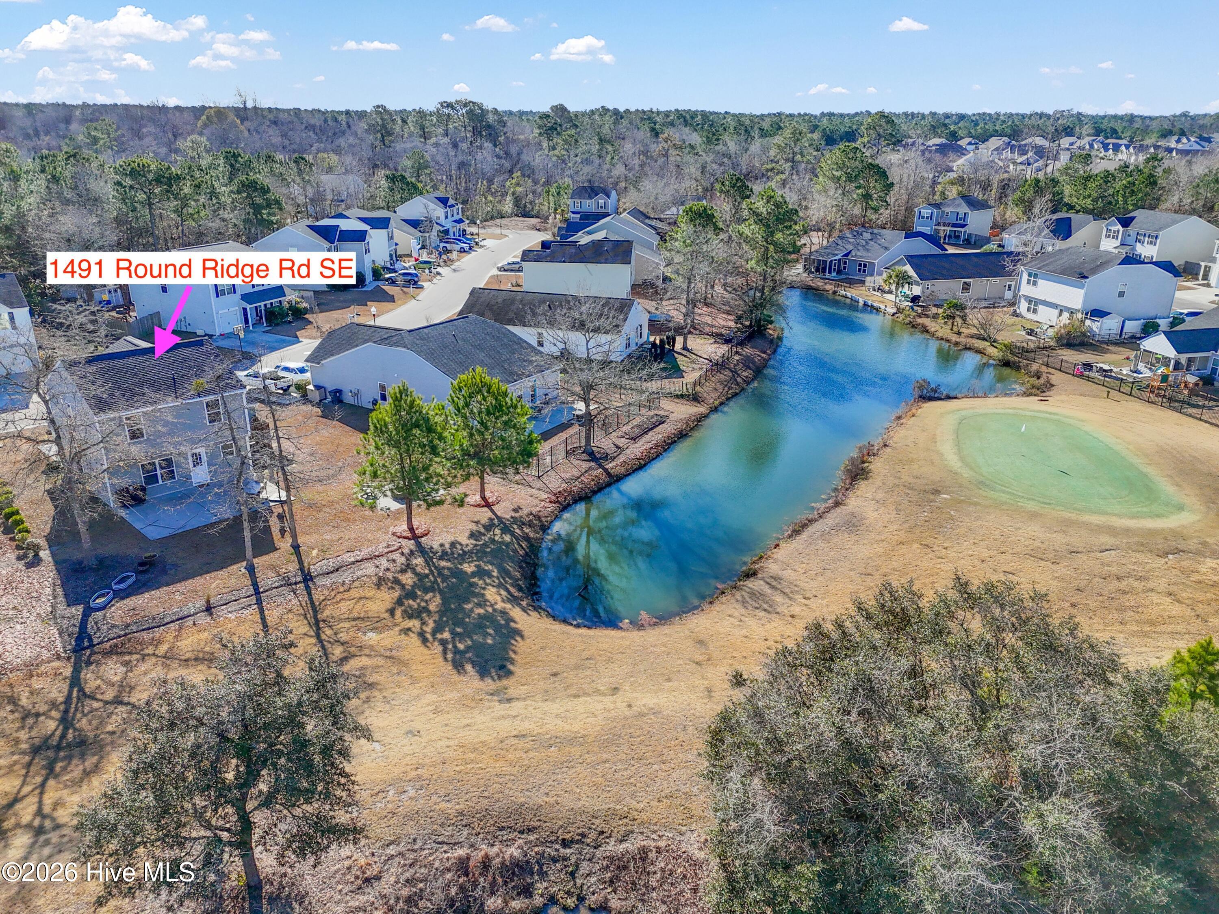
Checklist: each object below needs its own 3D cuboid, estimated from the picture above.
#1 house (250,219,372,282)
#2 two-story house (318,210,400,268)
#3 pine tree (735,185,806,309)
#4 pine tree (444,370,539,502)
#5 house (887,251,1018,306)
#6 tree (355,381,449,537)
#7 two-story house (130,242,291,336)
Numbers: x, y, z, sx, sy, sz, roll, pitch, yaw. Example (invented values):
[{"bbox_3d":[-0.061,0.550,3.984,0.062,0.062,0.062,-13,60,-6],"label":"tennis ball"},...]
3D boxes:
[{"bbox_3d":[-37.928,-26.333,109.623,13.093,7.728,7.900,0,22,-2],"label":"house"},{"bbox_3d":[-37.323,-33.396,127.649,12.436,7.424,8.000,3,23,5],"label":"two-story house"},{"bbox_3d":[16.459,-20.706,86.968,7.250,13.890,7.250,4,23,10],"label":"pine tree"},{"bbox_3d":[-6.755,-1.183,47.417,5.290,7.990,5.290,-4,23,-9],"label":"pine tree"},{"bbox_3d":[44.603,-23.430,108.433,17.000,5.300,9.100,-6,23,-14],"label":"house"},{"bbox_3d":[-10.751,0.107,43.821,4.890,8.350,4.890,-6,23,-14],"label":"tree"},{"bbox_3d":[-42.748,-18.415,90.270,11.837,7.924,9.300,10,24,21],"label":"two-story house"}]

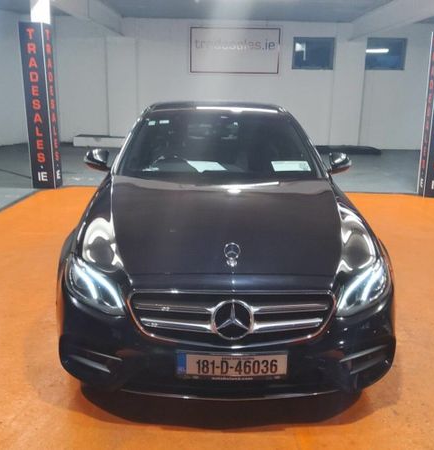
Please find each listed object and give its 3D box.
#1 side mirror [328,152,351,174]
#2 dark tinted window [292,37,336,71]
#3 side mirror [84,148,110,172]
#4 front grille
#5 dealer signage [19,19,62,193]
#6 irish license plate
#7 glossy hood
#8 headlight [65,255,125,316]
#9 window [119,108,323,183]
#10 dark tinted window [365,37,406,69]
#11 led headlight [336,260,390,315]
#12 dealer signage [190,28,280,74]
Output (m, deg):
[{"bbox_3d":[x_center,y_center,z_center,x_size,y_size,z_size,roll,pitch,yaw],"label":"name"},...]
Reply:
[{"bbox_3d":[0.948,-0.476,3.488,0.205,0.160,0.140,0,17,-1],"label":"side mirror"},{"bbox_3d":[2.580,-4.564,12.011,1.092,0.808,0.100,1,17,2],"label":"dark tinted window"},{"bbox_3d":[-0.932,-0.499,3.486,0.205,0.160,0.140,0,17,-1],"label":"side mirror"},{"bbox_3d":[0.072,0.447,2.128,0.970,0.270,0.150,0,17,-1],"label":"front grille"},{"bbox_3d":[-2.768,-1.836,7.157,0.341,2.494,0.341,1,17,2],"label":"dealer signage"},{"bbox_3d":[0.068,0.656,2.112,0.530,0.130,0.030,0,17,-1],"label":"irish license plate"},{"bbox_3d":[0.055,-0.024,2.655,1.450,0.280,1.220,0,17,-1],"label":"glossy hood"},{"bbox_3d":[-0.615,0.284,2.288,0.370,0.240,0.400,2,17,8],"label":"headlight"},{"bbox_3d":[0.040,-0.647,3.512,1.440,0.460,0.880,0,17,-1],"label":"window"},{"bbox_3d":[4.470,-4.502,11.909,1.020,0.800,0.100,0,17,0],"label":"dark tinted window"},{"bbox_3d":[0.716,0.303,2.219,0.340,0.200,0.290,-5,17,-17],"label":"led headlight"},{"bbox_3d":[0.484,-4.655,12.069,2.399,1.145,0.050,1,17,2],"label":"dealer signage"}]

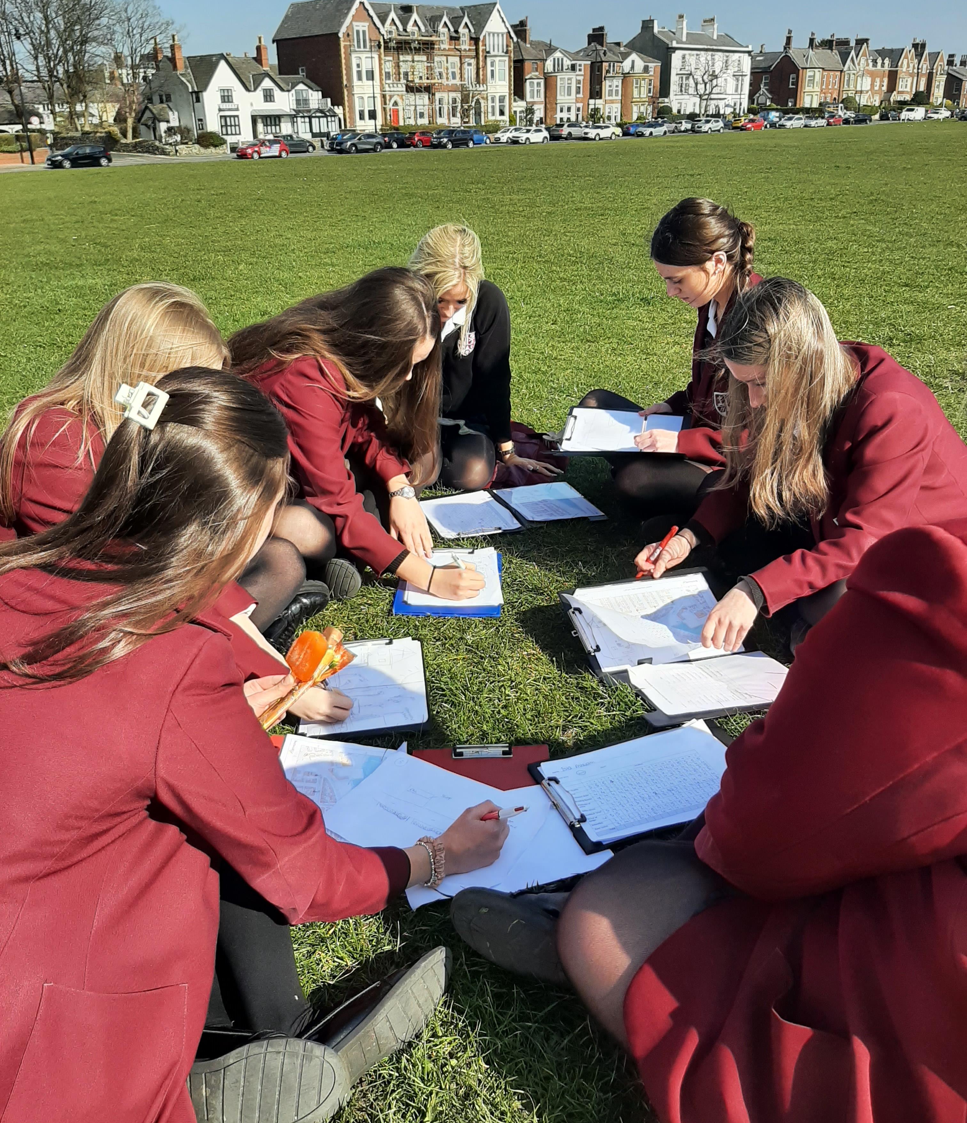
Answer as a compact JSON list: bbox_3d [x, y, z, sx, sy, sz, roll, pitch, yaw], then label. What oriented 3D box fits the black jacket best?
[{"bbox_3d":[-0.095,-0.615,2.980,0.400,0.490,0.310,9,27,21],"label":"black jacket"}]

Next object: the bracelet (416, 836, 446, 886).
[{"bbox_3d":[-0.076,0.430,1.390,0.029,0.062,0.063,-13,27,-25],"label":"bracelet"}]

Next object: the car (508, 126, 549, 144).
[{"bbox_3d":[4.591,-42.699,97.000,4.250,1.560,1.820,-23,32,-39],"label":"car"}]

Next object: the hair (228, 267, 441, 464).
[{"bbox_3d":[-0.352,-0.475,2.360,0.440,0.460,0.260,8,26,20],"label":"hair"}]

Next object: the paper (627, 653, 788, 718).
[{"bbox_3d":[0.443,0.225,1.802,0.285,0.012,0.210,-6,16,-9],"label":"paper"}]

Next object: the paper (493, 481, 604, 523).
[{"bbox_3d":[0.182,-0.167,2.736,0.210,0.012,0.290,-9,25,-16],"label":"paper"}]

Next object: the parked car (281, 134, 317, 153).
[{"bbox_3d":[-17.338,-37.725,87.500,1.800,1.480,4.300,21,32,40],"label":"parked car"}]

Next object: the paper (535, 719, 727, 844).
[{"bbox_3d":[0.272,0.359,1.592,0.297,0.012,0.210,-9,26,-16],"label":"paper"}]

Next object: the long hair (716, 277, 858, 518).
[{"bbox_3d":[0.588,-0.312,1.880,0.260,0.470,0.240,-18,28,-33],"label":"long hair"}]

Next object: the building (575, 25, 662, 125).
[{"bbox_3d":[16.995,-67.503,137.162,10.000,12.200,14.400,19,31,38],"label":"building"}]

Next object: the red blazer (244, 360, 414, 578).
[{"bbox_3d":[-0.398,-0.272,2.362,0.450,0.490,0.400,8,26,20],"label":"red blazer"}]

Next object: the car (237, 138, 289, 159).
[{"bbox_3d":[-17.523,-33.056,77.494,3.850,1.520,1.700,-22,31,-39],"label":"car"}]

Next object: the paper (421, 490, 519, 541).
[{"bbox_3d":[-0.045,-0.135,2.700,0.210,0.012,0.297,-9,25,-16],"label":"paper"}]

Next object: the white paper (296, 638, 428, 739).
[{"bbox_3d":[-0.227,0.243,1.858,0.235,0.025,0.330,-4,24,-5],"label":"white paper"}]

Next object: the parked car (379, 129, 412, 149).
[{"bbox_3d":[-8.766,-42.660,98.000,4.300,1.530,1.800,-23,32,-38],"label":"parked car"}]

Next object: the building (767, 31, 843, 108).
[{"bbox_3d":[49.906,-76.750,152.730,11.000,11.800,6.200,-22,32,-37],"label":"building"}]

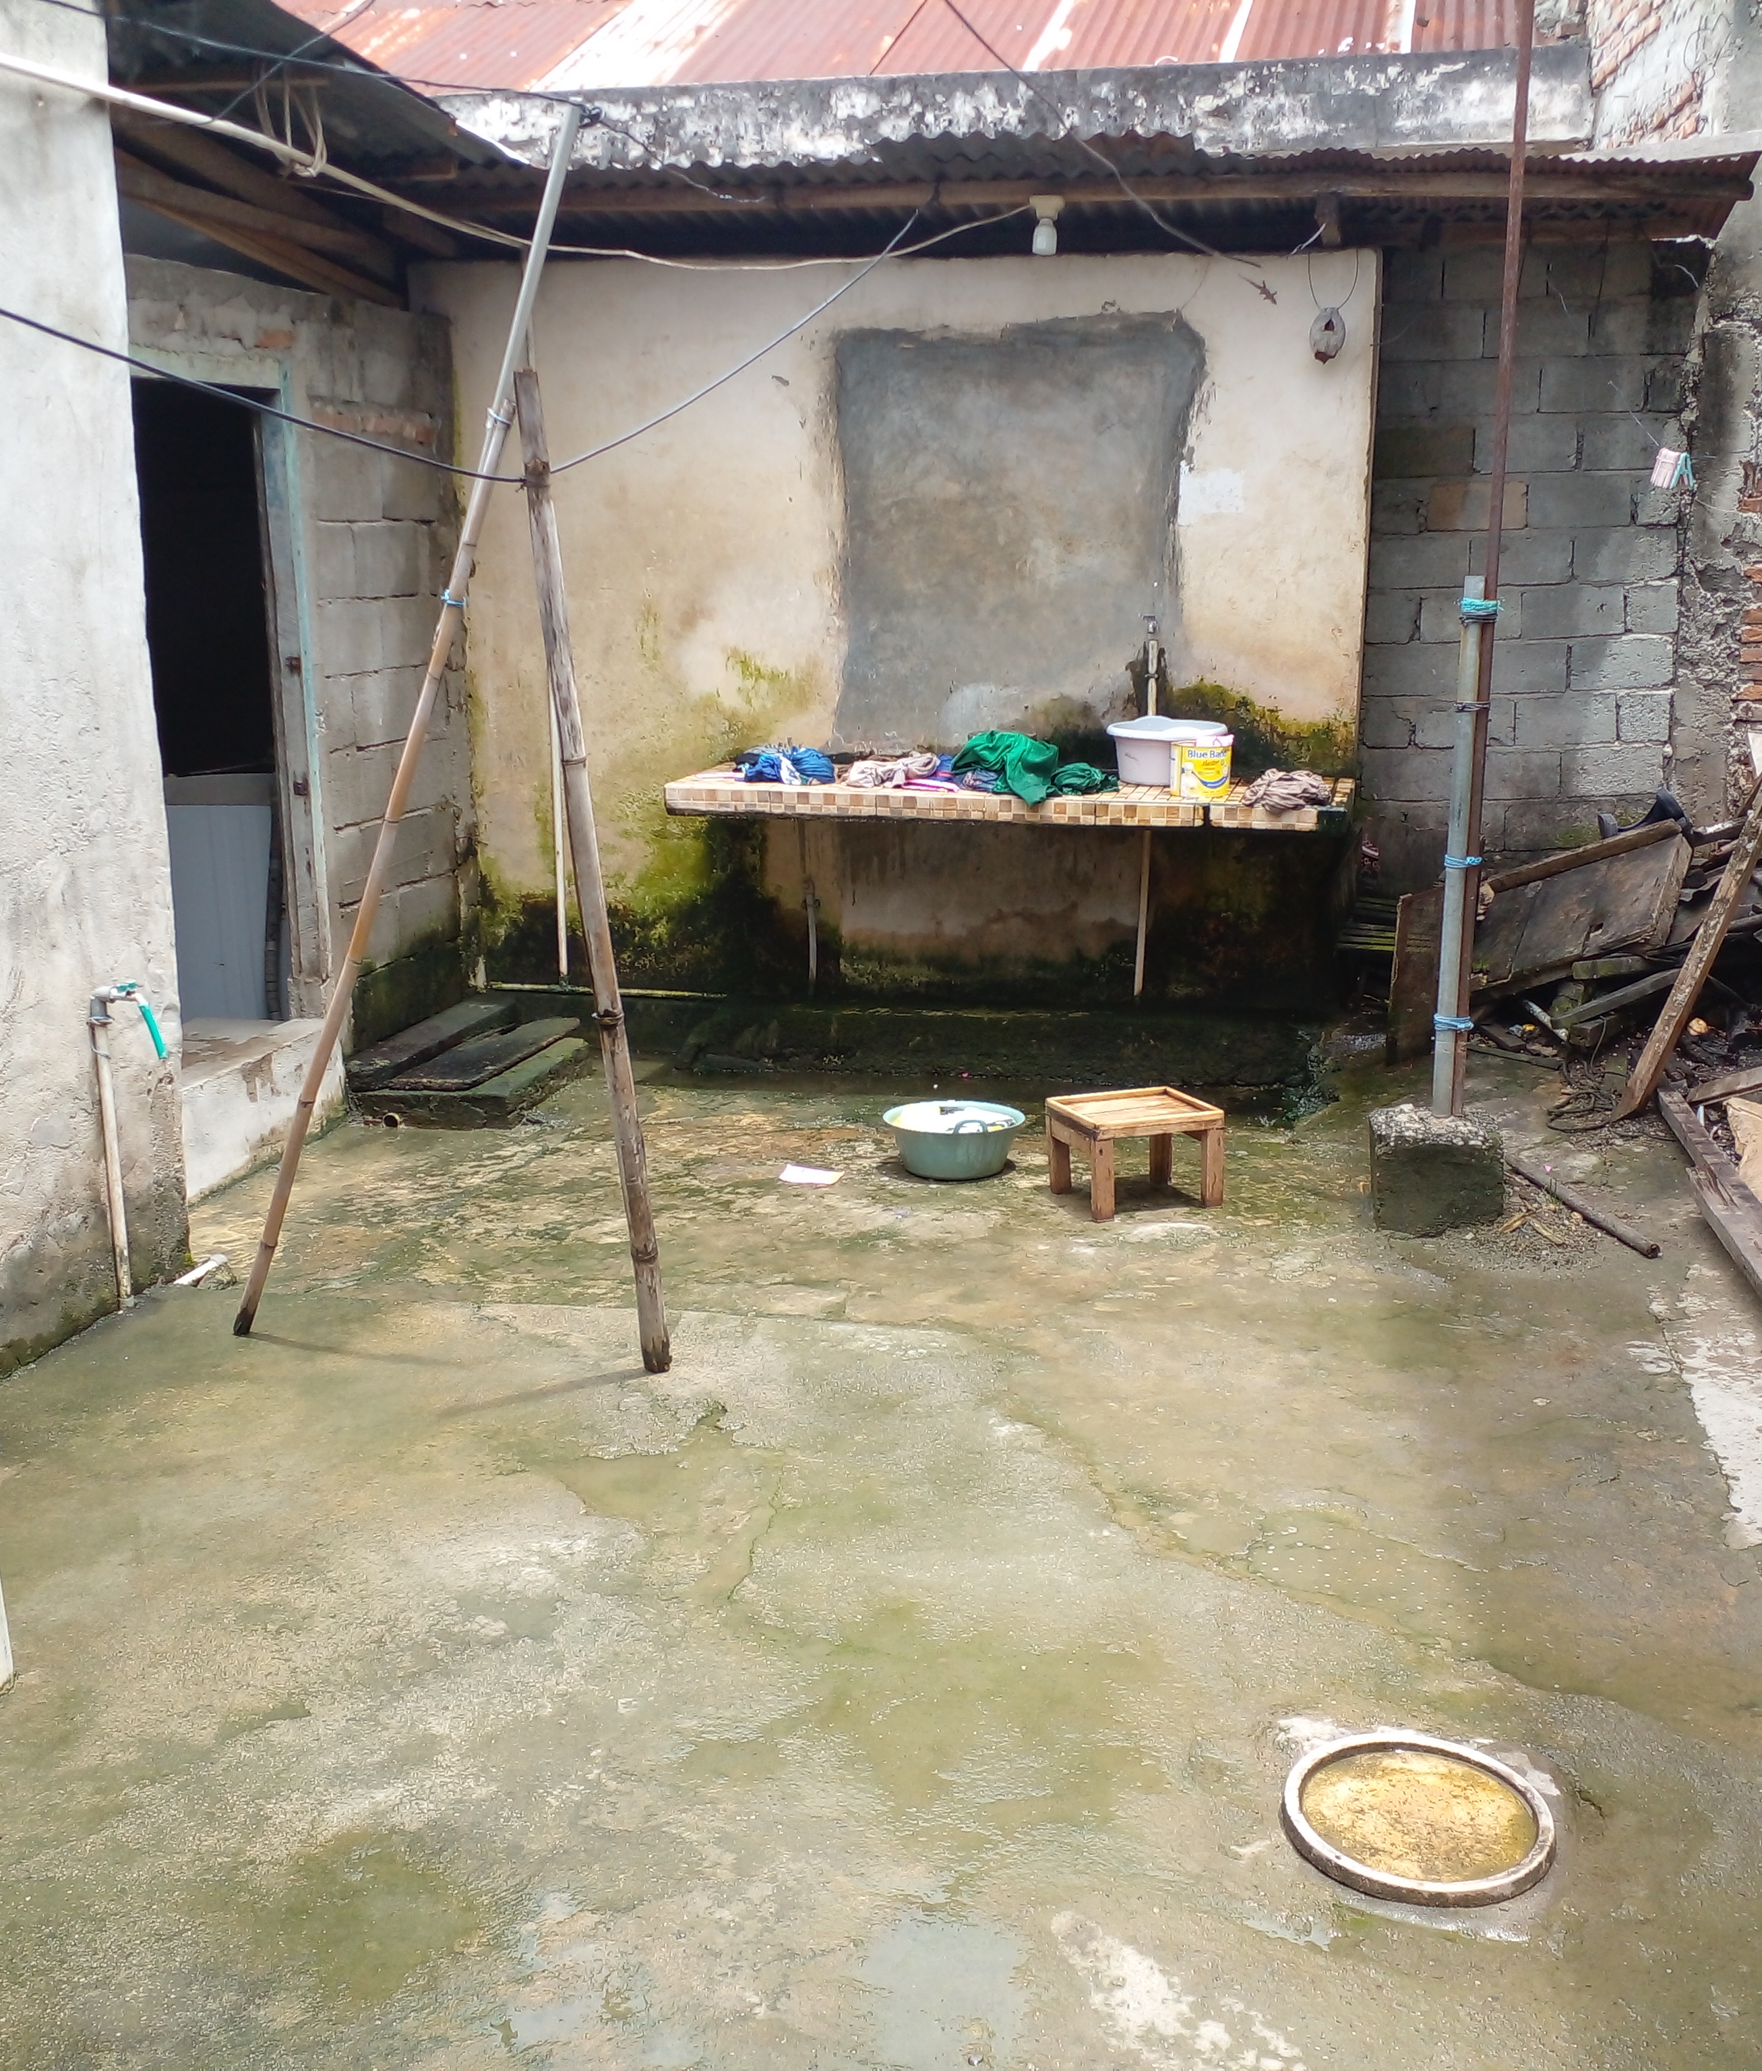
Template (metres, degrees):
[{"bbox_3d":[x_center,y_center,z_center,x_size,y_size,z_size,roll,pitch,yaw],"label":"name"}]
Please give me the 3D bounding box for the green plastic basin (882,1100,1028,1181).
[{"bbox_3d":[0.190,0.272,5.510,0.362,0.133,0.362,0,12,0],"label":"green plastic basin"}]

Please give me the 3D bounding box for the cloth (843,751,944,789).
[{"bbox_3d":[0.035,-0.721,5.791,0.260,0.080,0.200,3,13,12],"label":"cloth"}]

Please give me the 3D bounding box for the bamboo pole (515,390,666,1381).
[{"bbox_3d":[-0.506,-0.239,3.857,0.048,1.815,0.048,-5,16,1],"label":"bamboo pole"}]

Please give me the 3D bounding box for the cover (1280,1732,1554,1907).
[{"bbox_3d":[0.635,0.922,2.547,0.308,0.028,0.308,3,13,12],"label":"cover"}]

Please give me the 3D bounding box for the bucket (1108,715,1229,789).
[{"bbox_3d":[0.772,-0.766,5.796,0.315,0.165,0.315,3,13,12],"label":"bucket"}]

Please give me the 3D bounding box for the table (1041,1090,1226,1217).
[{"bbox_3d":[0.612,0.286,5.200,0.332,0.232,0.275,-4,12,-20],"label":"table"}]

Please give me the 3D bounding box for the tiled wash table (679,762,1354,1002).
[{"bbox_3d":[0.359,-0.397,5.833,1.760,0.570,0.620,3,13,12],"label":"tiled wash table"}]

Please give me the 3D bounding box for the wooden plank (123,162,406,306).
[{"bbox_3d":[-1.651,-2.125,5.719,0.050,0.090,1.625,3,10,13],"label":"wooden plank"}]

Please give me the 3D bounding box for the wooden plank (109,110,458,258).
[{"bbox_3d":[-1.559,-2.269,5.768,0.060,0.110,1.955,3,12,13],"label":"wooden plank"}]

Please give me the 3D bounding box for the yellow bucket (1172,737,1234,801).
[{"bbox_3d":[0.826,-0.690,5.494,0.150,0.152,0.150,2,13,8],"label":"yellow bucket"}]

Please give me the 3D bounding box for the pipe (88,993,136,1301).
[{"bbox_3d":[-1.515,0.215,4.245,0.050,0.645,0.040,-1,13,-5],"label":"pipe"}]

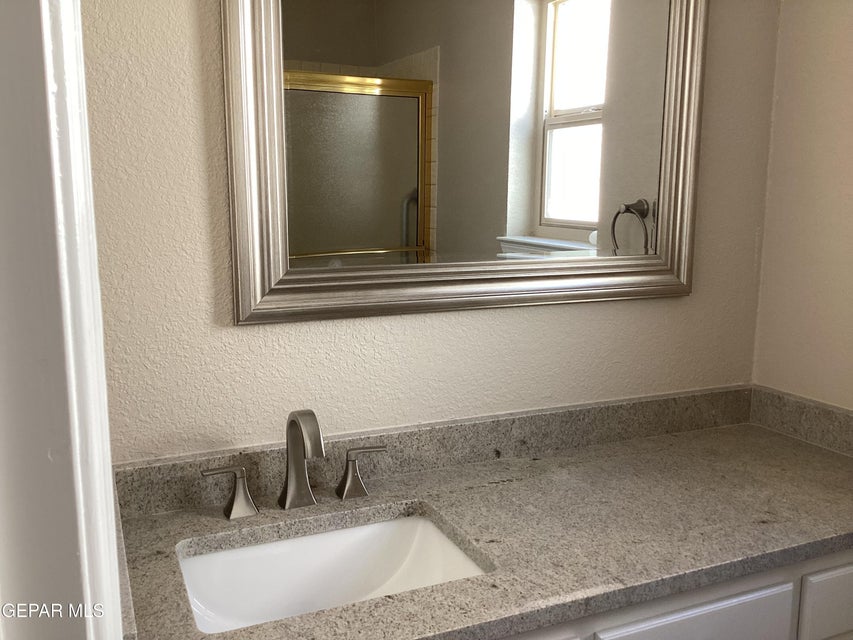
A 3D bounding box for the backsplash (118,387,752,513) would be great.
[{"bbox_3d":[0.135,0.263,1.660,1.510,0.092,0.025,-4,10,-24],"label":"backsplash"}]

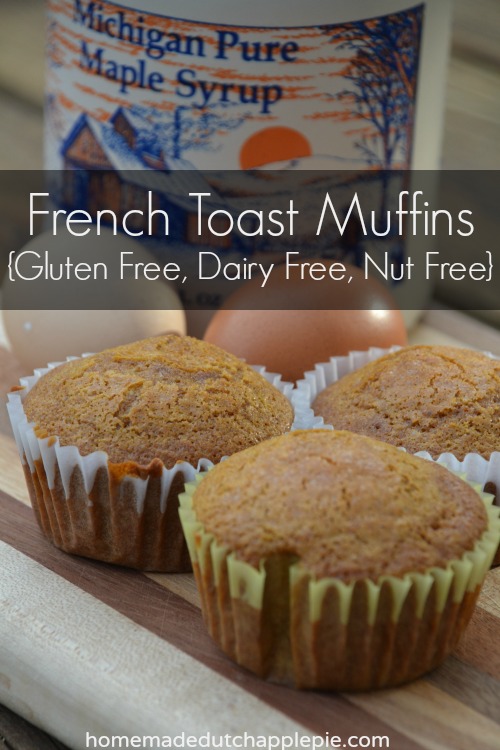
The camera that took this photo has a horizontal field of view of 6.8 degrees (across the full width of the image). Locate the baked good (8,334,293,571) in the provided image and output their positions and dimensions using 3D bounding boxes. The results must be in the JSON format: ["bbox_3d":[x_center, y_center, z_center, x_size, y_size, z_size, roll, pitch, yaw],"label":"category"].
[{"bbox_3d":[-0.021,0.015,0.995,0.070,0.044,0.070,3,22,0],"label":"baked good"}]

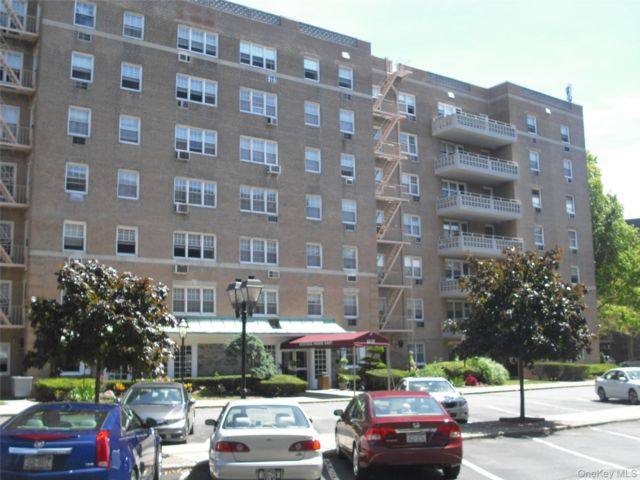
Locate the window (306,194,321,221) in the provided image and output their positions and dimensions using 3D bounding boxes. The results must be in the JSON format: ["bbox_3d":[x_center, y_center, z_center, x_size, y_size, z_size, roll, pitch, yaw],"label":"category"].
[{"bbox_3d":[-0.334,-1.831,39.848,1.041,1.388,0.150,5,-11,-33],"label":"window"}]

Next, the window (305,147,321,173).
[{"bbox_3d":[-0.434,-4.673,41.235,1.063,1.384,0.150,5,-11,-33],"label":"window"}]

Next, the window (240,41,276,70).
[{"bbox_3d":[-3.514,-10.493,40.168,2.379,1.384,0.150,5,-11,-33],"label":"window"}]

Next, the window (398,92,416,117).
[{"bbox_3d":[6.123,-9.410,48.962,1.502,1.431,0.150,5,-11,-33],"label":"window"}]

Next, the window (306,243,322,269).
[{"bbox_3d":[-0.293,0.883,39.405,1.041,1.388,0.150,5,-11,-33],"label":"window"}]

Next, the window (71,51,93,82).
[{"bbox_3d":[-11.787,-8.579,34.878,1.057,1.431,0.150,5,-11,-33],"label":"window"}]

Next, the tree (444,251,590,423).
[{"bbox_3d":[6.202,2.892,21.842,4.462,5.159,4.462,-1,-9,0],"label":"tree"}]

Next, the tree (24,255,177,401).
[{"bbox_3d":[-5.130,2.681,16.500,3.500,4.400,3.500,-1,-10,0],"label":"tree"}]

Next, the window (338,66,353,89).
[{"bbox_3d":[1.640,-9.970,43.312,1.032,1.418,0.150,5,-11,-33],"label":"window"}]

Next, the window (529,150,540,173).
[{"bbox_3d":[16.032,-5.833,52.479,0.976,1.384,0.150,5,-11,-33],"label":"window"}]

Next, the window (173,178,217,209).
[{"bbox_3d":[-6.448,-2.434,36.598,2.347,1.418,0.150,5,-11,-33],"label":"window"}]

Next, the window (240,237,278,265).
[{"bbox_3d":[-3.346,0.627,38.861,2.374,1.431,0.150,5,-11,-33],"label":"window"}]

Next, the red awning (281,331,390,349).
[{"bbox_3d":[0.638,4.977,34.723,2.013,0.677,6.400,5,-11,-33],"label":"red awning"}]

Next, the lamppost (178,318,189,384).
[{"bbox_3d":[-6.045,5.281,31.012,0.380,3.588,0.380,5,-11,-33],"label":"lamppost"}]

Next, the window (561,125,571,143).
[{"bbox_3d":[18.910,-8.200,54.210,0.950,1.360,0.150,5,-11,-32],"label":"window"}]

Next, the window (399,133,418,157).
[{"bbox_3d":[5.966,-6.355,46.820,1.471,1.403,0.150,5,-11,-33],"label":"window"}]

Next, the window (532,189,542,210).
[{"bbox_3d":[16.154,-3.075,52.349,1.025,1.427,0.150,5,-11,-33],"label":"window"}]

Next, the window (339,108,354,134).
[{"bbox_3d":[1.711,-7.314,43.595,1.057,1.431,0.150,5,-11,-33],"label":"window"}]

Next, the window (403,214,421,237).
[{"bbox_3d":[6.253,-0.974,47.576,1.502,1.431,0.150,5,-11,-33],"label":"window"}]

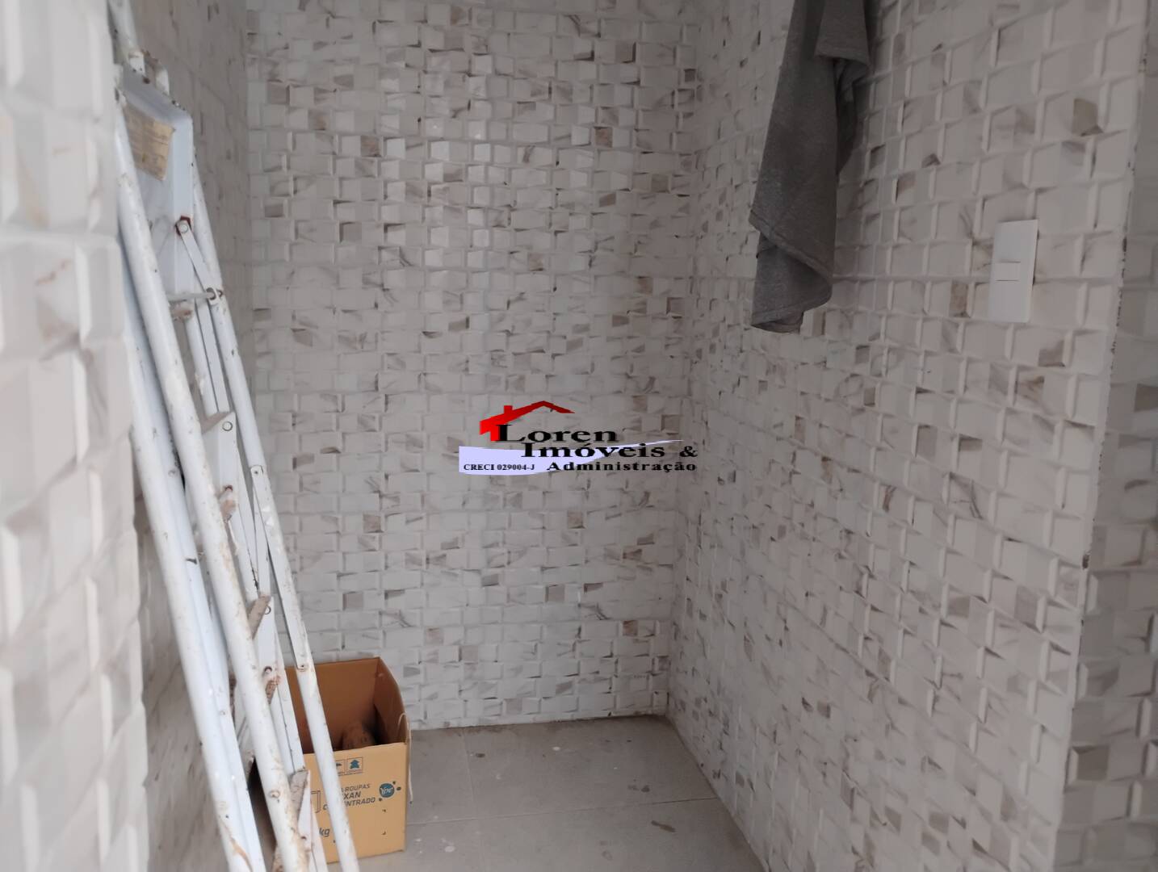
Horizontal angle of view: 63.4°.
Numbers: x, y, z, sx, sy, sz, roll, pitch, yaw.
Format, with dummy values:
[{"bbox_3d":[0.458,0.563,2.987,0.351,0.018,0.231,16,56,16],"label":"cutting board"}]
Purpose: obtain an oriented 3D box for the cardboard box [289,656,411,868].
[{"bbox_3d":[-0.547,0.722,2.139,0.251,0.245,0.462,-1,9,-18],"label":"cardboard box"}]

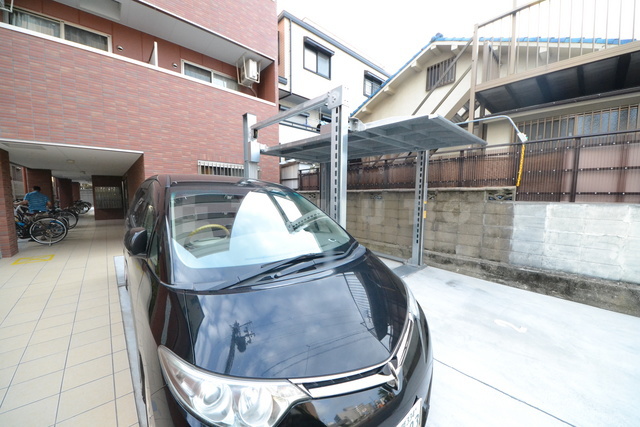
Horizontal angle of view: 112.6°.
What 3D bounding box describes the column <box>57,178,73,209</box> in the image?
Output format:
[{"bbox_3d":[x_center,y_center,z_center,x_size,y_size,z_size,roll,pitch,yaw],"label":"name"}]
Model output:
[{"bbox_3d":[-18.207,-1.332,15.365,0.609,2.349,0.609,6,8,44],"label":"column"}]

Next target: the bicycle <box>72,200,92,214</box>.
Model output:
[{"bbox_3d":[-15.197,-0.417,13.111,1.720,1.020,0.580,-1,6,-8],"label":"bicycle"}]

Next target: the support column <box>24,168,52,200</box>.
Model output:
[{"bbox_3d":[-11.591,-0.660,8.894,0.609,2.349,0.609,6,8,44],"label":"support column"}]

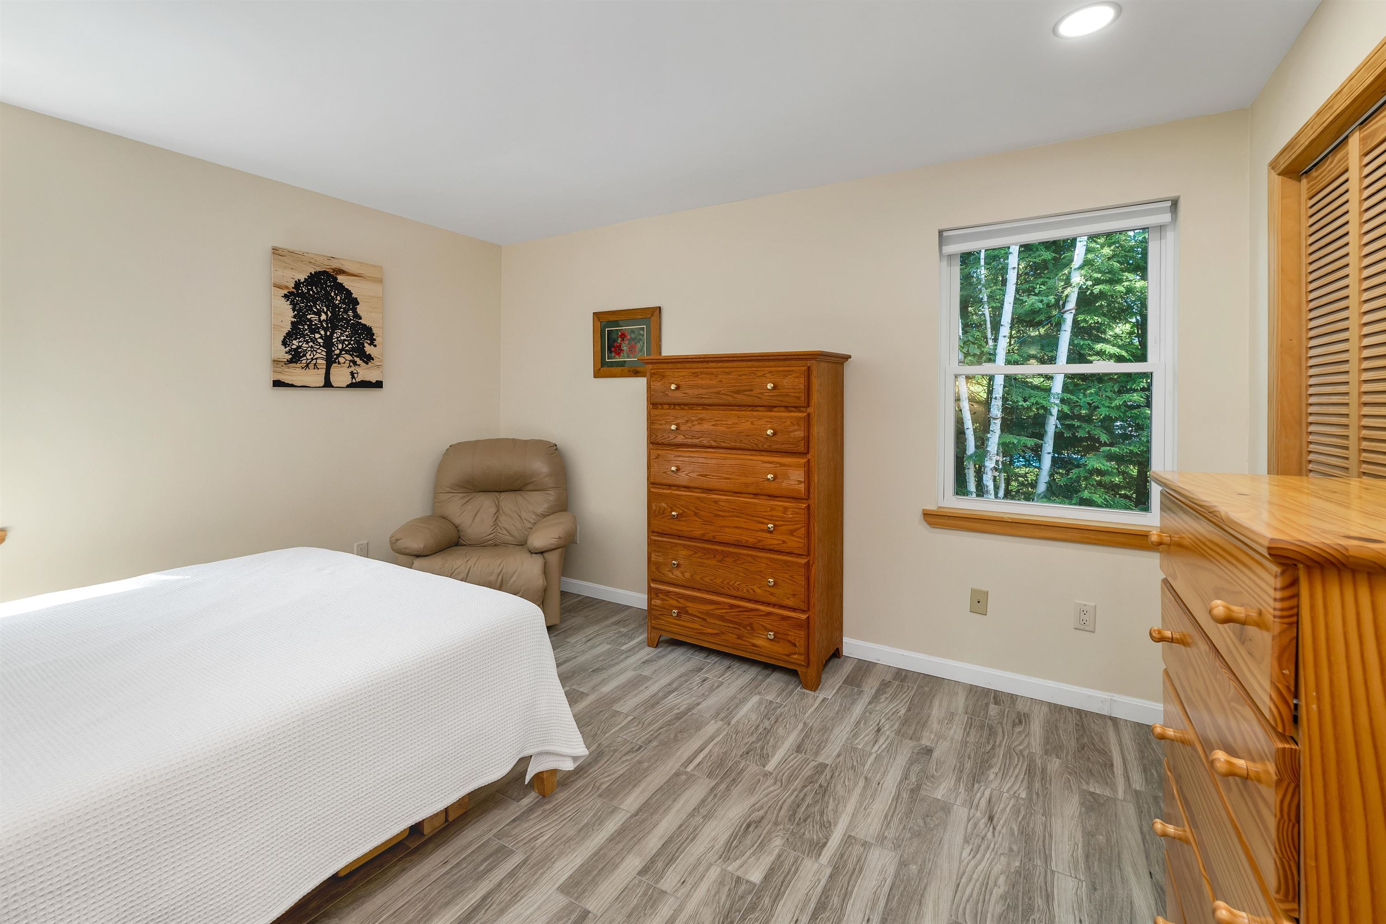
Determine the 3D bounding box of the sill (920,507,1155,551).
[{"bbox_3d":[1.517,0.292,2.324,0.960,0.092,0.090,3,5,30],"label":"sill"}]

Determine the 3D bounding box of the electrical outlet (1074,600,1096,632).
[{"bbox_3d":[1.654,0.654,2.273,0.076,0.121,0.008,3,5,30],"label":"electrical outlet"}]

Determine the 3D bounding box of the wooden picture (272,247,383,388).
[{"bbox_3d":[-1.967,-0.753,2.928,0.025,0.712,0.555,3,5,30],"label":"wooden picture"}]

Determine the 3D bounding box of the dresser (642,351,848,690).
[{"bbox_3d":[0.250,0.244,2.767,0.963,1.520,0.446,3,5,30],"label":"dresser"}]

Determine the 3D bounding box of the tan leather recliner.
[{"bbox_3d":[-1.262,0.416,3.453,0.970,1.060,0.880,-1,5,-12],"label":"tan leather recliner"}]

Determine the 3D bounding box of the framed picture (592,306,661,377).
[{"bbox_3d":[-0.416,-0.737,3.379,0.520,0.415,0.025,3,5,30],"label":"framed picture"}]

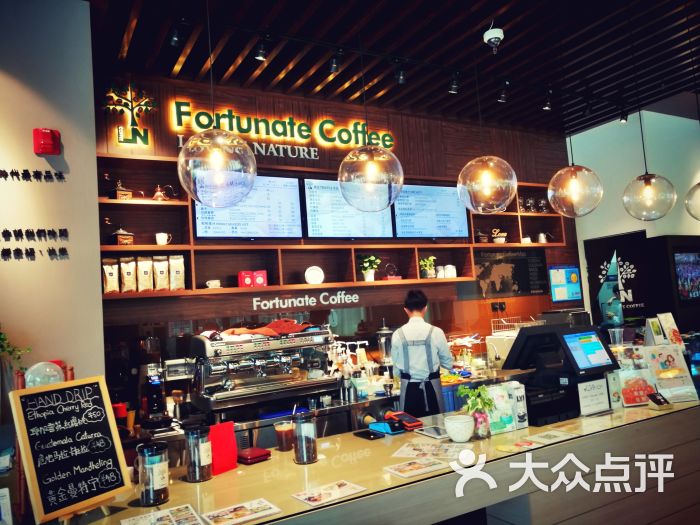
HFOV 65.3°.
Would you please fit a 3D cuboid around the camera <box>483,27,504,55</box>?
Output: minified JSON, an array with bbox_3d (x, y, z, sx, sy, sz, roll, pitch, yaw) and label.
[{"bbox_3d":[1.052,-1.625,4.005,0.140,0.130,0.140,-4,-5,0],"label":"camera"}]

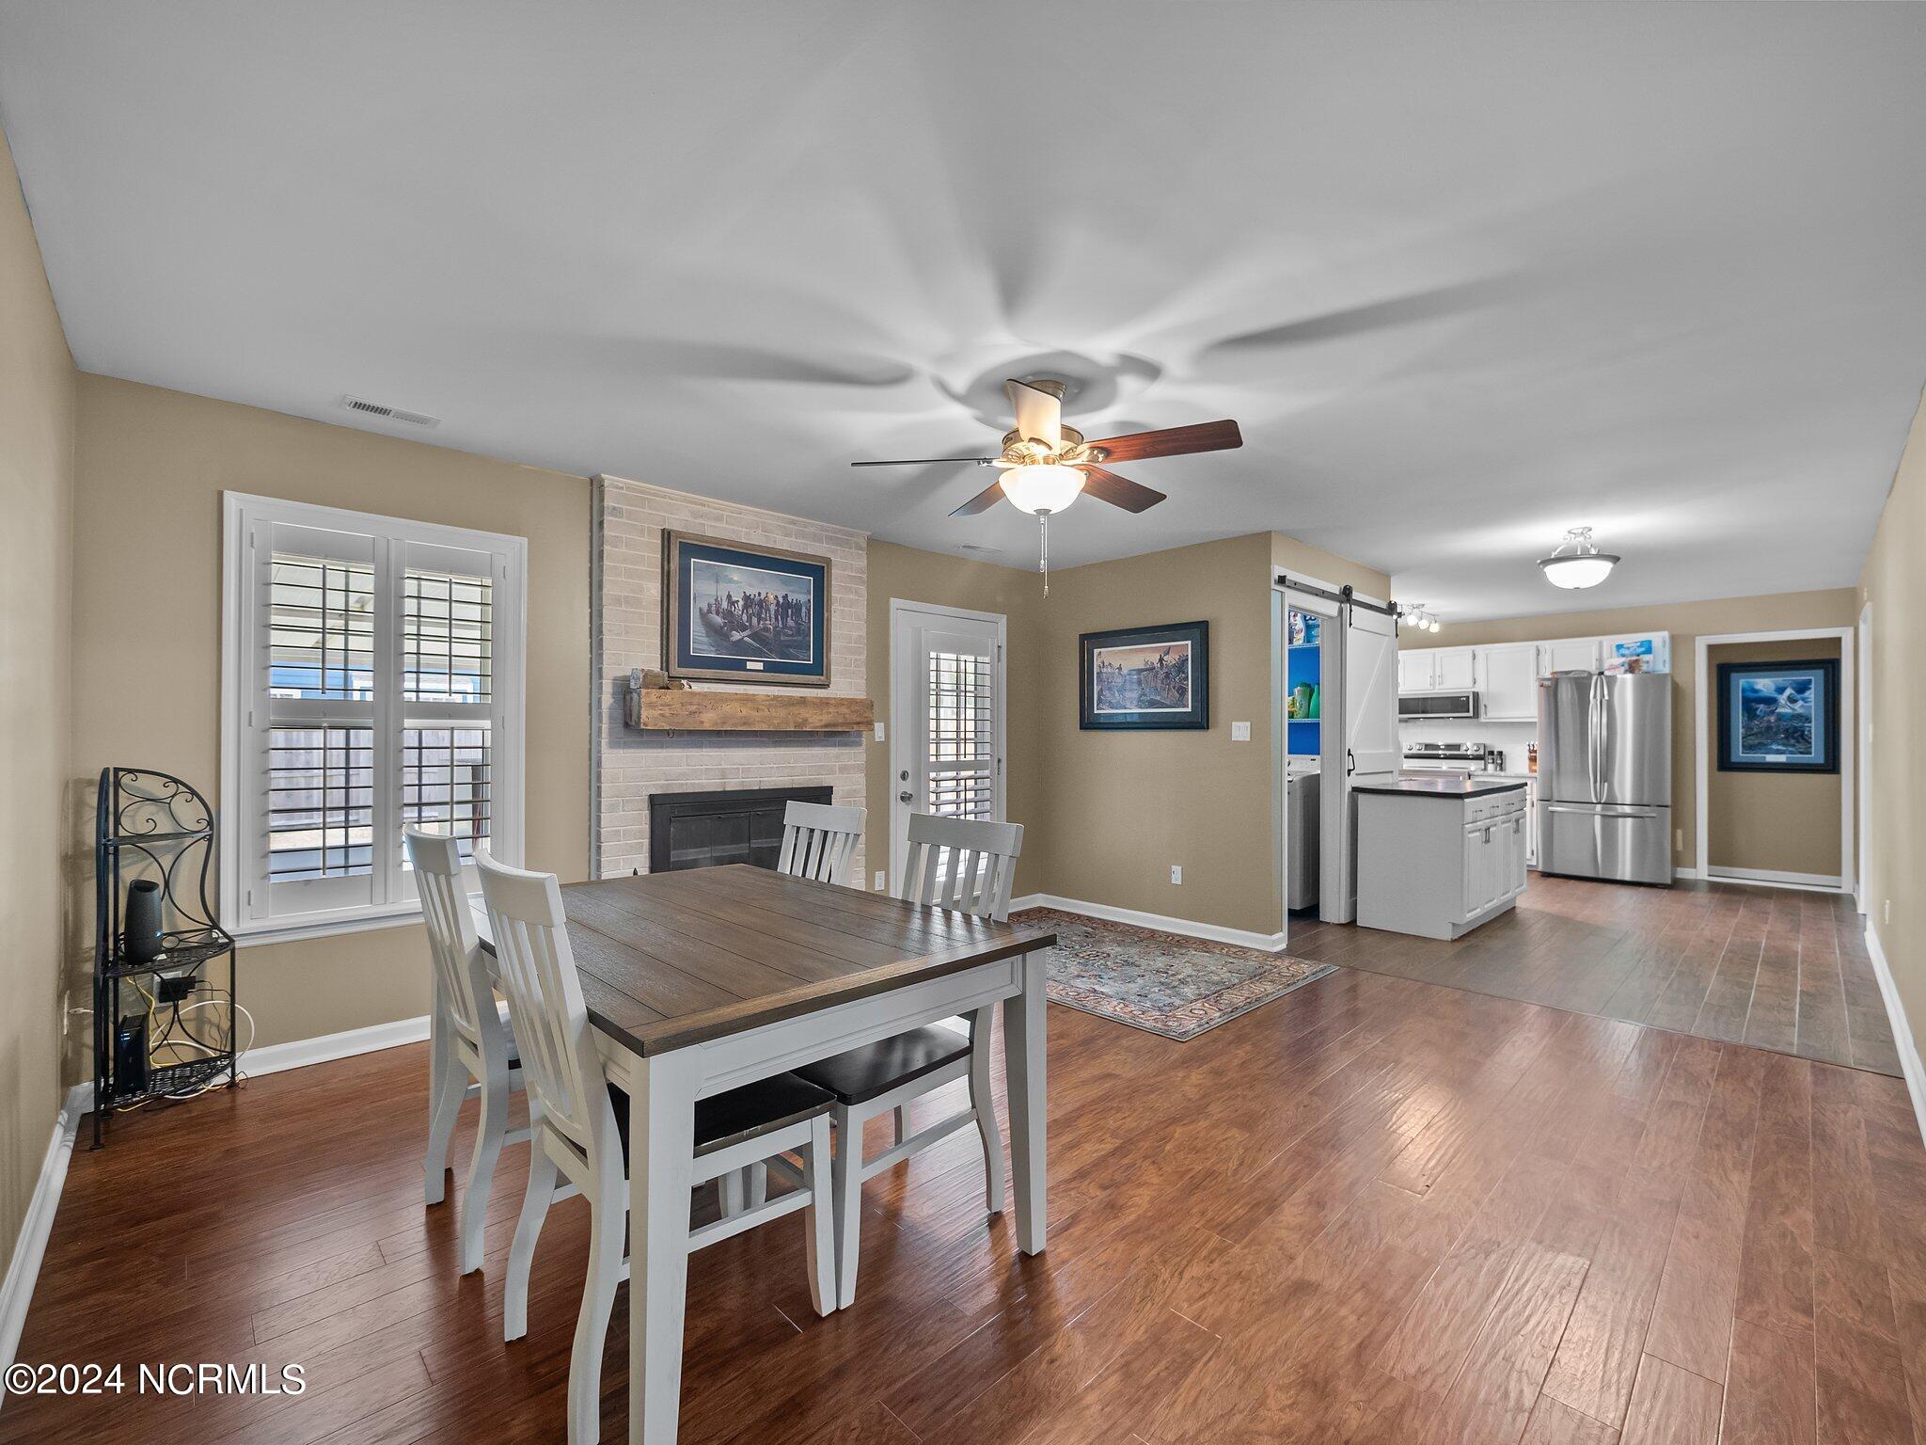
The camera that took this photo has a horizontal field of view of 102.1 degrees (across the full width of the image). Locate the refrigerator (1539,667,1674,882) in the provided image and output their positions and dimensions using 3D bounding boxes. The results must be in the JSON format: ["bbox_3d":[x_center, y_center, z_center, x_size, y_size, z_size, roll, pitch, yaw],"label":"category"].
[{"bbox_3d":[5.699,0.480,6.898,0.900,1.755,0.740,0,-1,41],"label":"refrigerator"}]

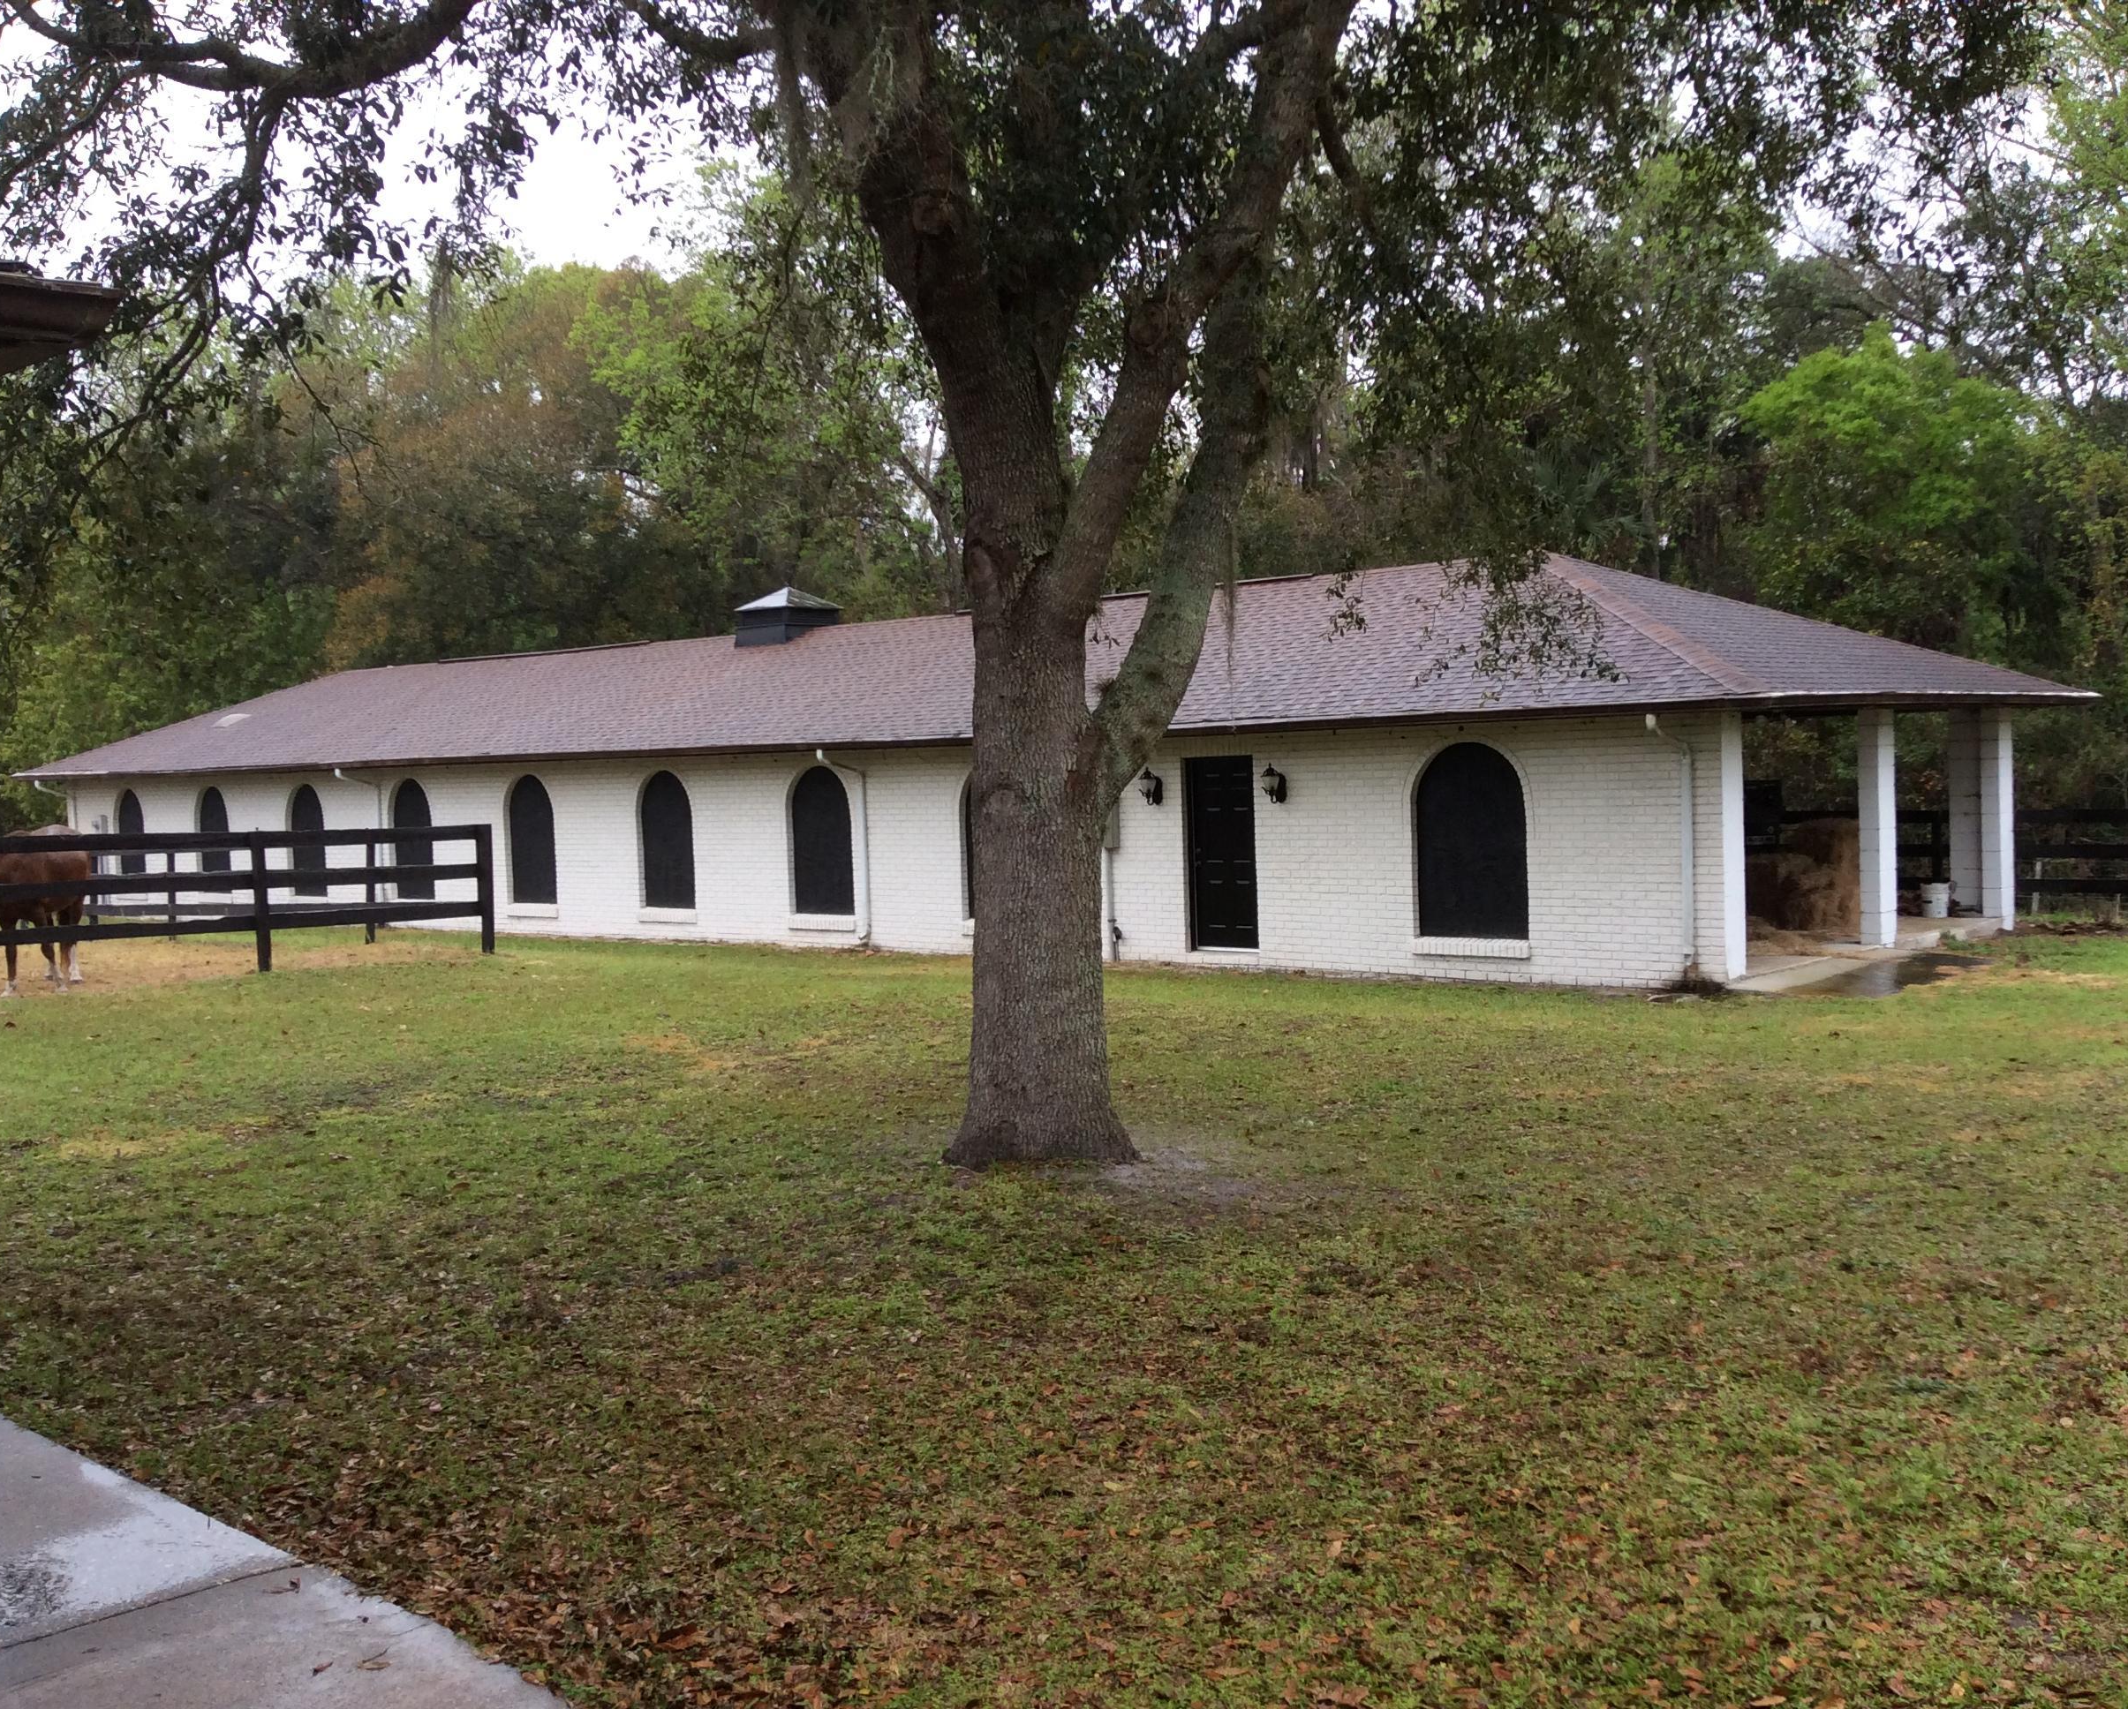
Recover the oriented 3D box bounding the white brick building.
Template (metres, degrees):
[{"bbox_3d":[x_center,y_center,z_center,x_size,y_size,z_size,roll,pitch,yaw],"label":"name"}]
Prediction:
[{"bbox_3d":[-4.226,-1.365,33.148,35.050,4.605,8.856,0,4,42],"label":"white brick building"}]

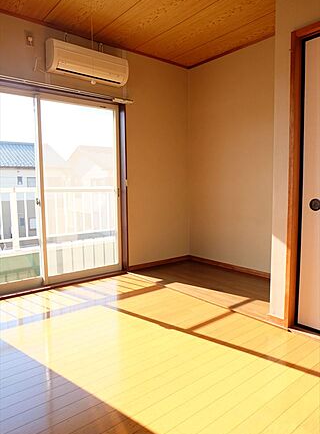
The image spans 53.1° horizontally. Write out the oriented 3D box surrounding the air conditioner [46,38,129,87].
[{"bbox_3d":[-0.658,-1.445,3.005,0.753,0.266,0.190,-5,7,-39],"label":"air conditioner"}]

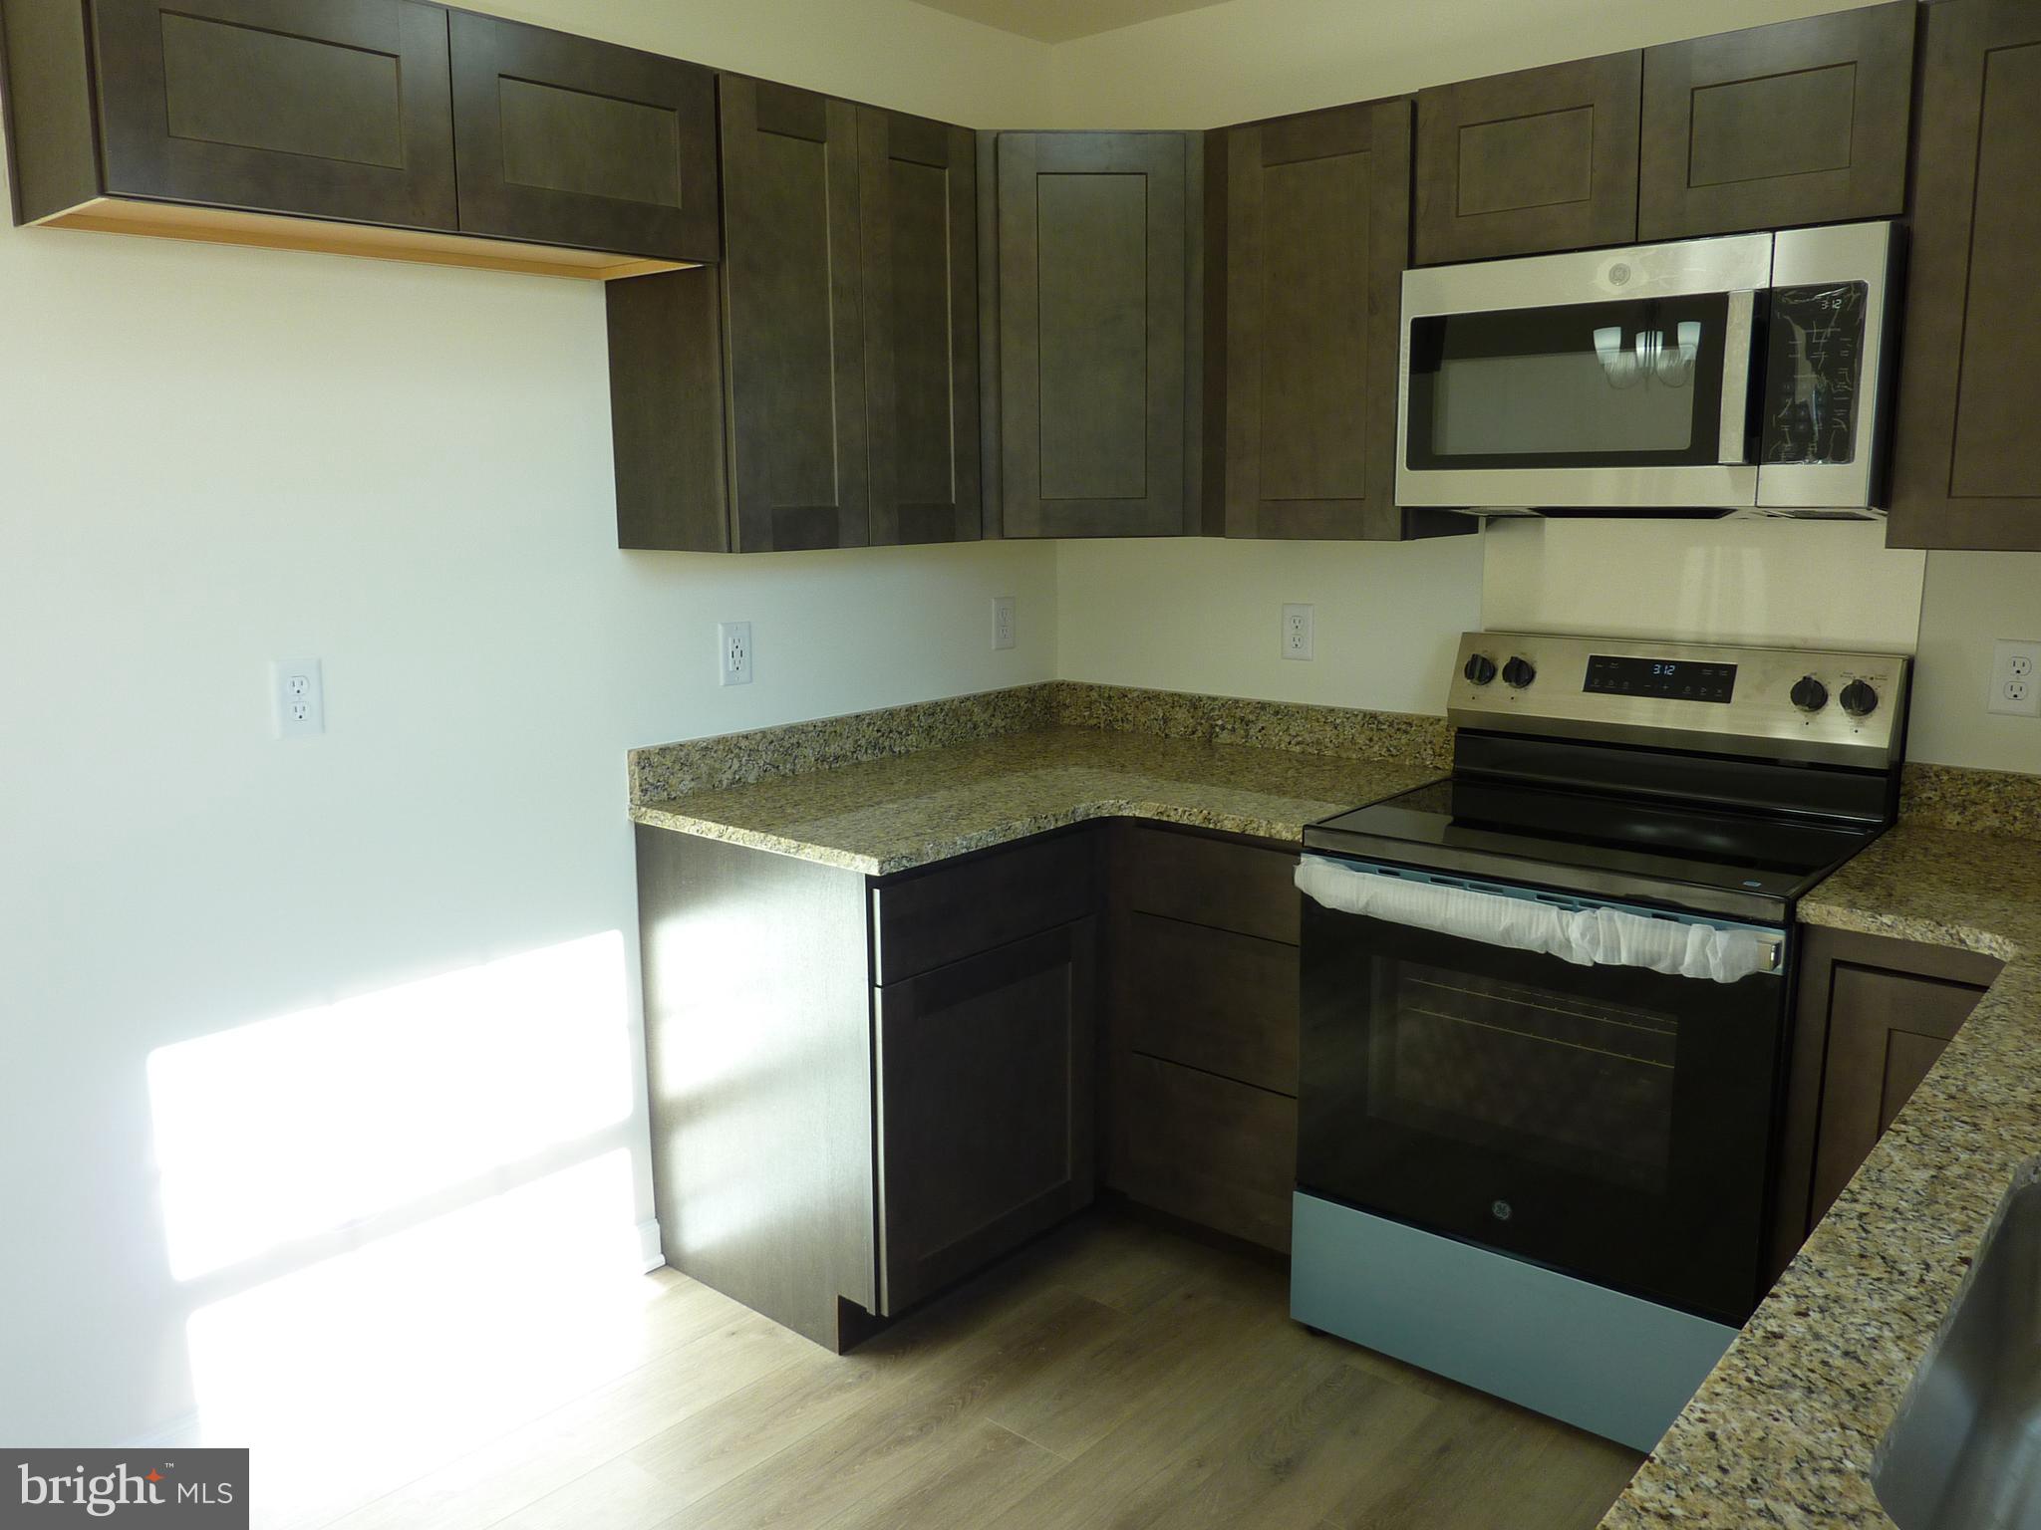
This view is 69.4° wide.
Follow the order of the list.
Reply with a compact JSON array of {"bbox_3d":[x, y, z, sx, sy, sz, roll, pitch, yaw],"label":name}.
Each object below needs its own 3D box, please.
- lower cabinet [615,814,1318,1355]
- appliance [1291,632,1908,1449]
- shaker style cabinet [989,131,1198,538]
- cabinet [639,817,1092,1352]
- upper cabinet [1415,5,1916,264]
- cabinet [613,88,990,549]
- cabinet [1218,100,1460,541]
[{"bbox_3d":[0.100,0.503,2.915,1.062,0.874,1.242,8,13,40],"label":"lower cabinet"},{"bbox_3d":[0.959,0.410,2.500,0.755,1.183,0.685,8,13,40],"label":"appliance"},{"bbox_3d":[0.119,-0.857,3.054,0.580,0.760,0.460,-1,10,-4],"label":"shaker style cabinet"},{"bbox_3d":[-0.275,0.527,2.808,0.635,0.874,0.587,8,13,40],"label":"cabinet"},{"bbox_3d":[1.082,-0.991,2.428,0.762,0.300,0.325,8,14,39],"label":"upper cabinet"},{"bbox_3d":[-0.390,-0.781,2.694,0.328,0.750,0.621,8,13,40],"label":"cabinet"},{"bbox_3d":[0.645,-0.825,2.832,0.384,0.763,0.325,8,14,39],"label":"cabinet"}]

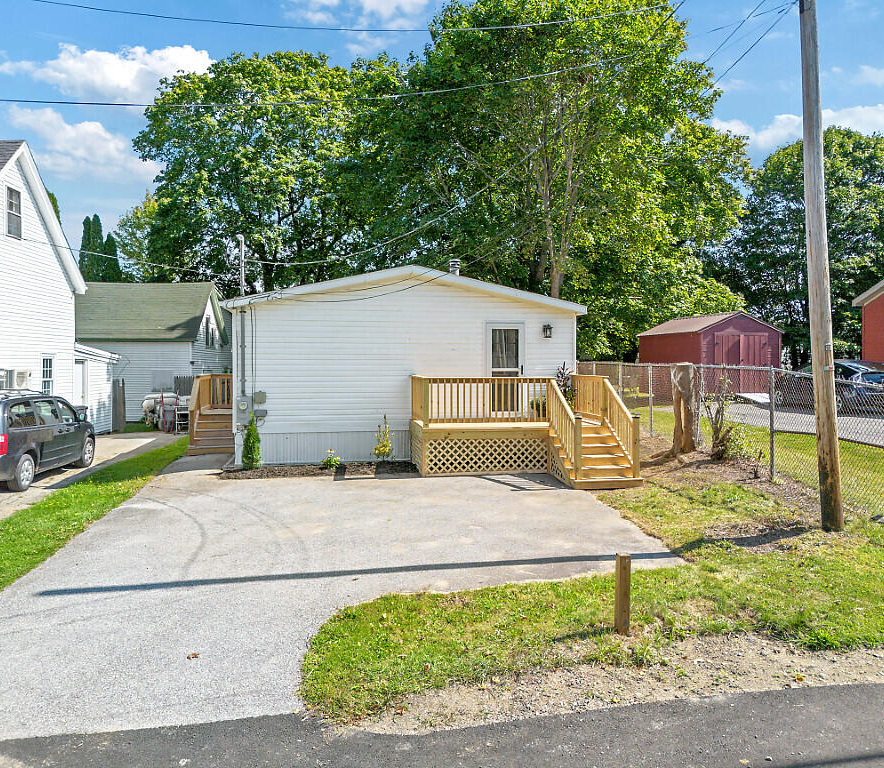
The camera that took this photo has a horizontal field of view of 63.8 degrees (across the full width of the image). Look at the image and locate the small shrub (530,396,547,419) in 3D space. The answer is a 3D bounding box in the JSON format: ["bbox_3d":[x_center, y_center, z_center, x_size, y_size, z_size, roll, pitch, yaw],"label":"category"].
[{"bbox_3d":[2.094,0.499,15.408,0.400,0.540,0.400,0,1,-9],"label":"small shrub"}]

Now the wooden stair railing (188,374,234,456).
[{"bbox_3d":[-5.436,0.706,17.636,1.250,1.840,2.700,0,1,-9],"label":"wooden stair railing"}]

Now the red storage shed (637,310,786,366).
[{"bbox_3d":[9.216,-0.977,24.688,3.030,2.950,4.050,0,1,-13],"label":"red storage shed"}]

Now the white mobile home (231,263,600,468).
[{"bbox_3d":[-1.640,-0.558,21.280,7.820,4.160,12.500,0,1,-9],"label":"white mobile home"}]

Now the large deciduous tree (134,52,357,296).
[{"bbox_3d":[-9.055,-7.083,32.831,10.690,16.640,11.000,0,1,-9],"label":"large deciduous tree"}]

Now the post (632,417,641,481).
[{"bbox_3d":[3.461,1.119,12.614,0.100,1.100,0.100,0,1,-9],"label":"post"}]

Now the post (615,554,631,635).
[{"bbox_3d":[1.414,1.638,5.550,0.092,0.635,0.092,0,1,-5],"label":"post"}]

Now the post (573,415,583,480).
[{"bbox_3d":[2.395,1.114,12.421,0.100,1.100,0.100,0,1,-9],"label":"post"}]

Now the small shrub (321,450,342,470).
[{"bbox_3d":[-2.214,1.533,14.226,0.440,0.400,0.420,0,1,-9],"label":"small shrub"}]

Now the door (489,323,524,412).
[{"bbox_3d":[1.402,-0.308,15.601,0.800,2.020,0.060,0,1,-9],"label":"door"}]

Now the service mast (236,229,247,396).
[{"bbox_3d":[-4.127,-1.370,14.628,0.170,3.480,0.150,0,1,-9],"label":"service mast"}]

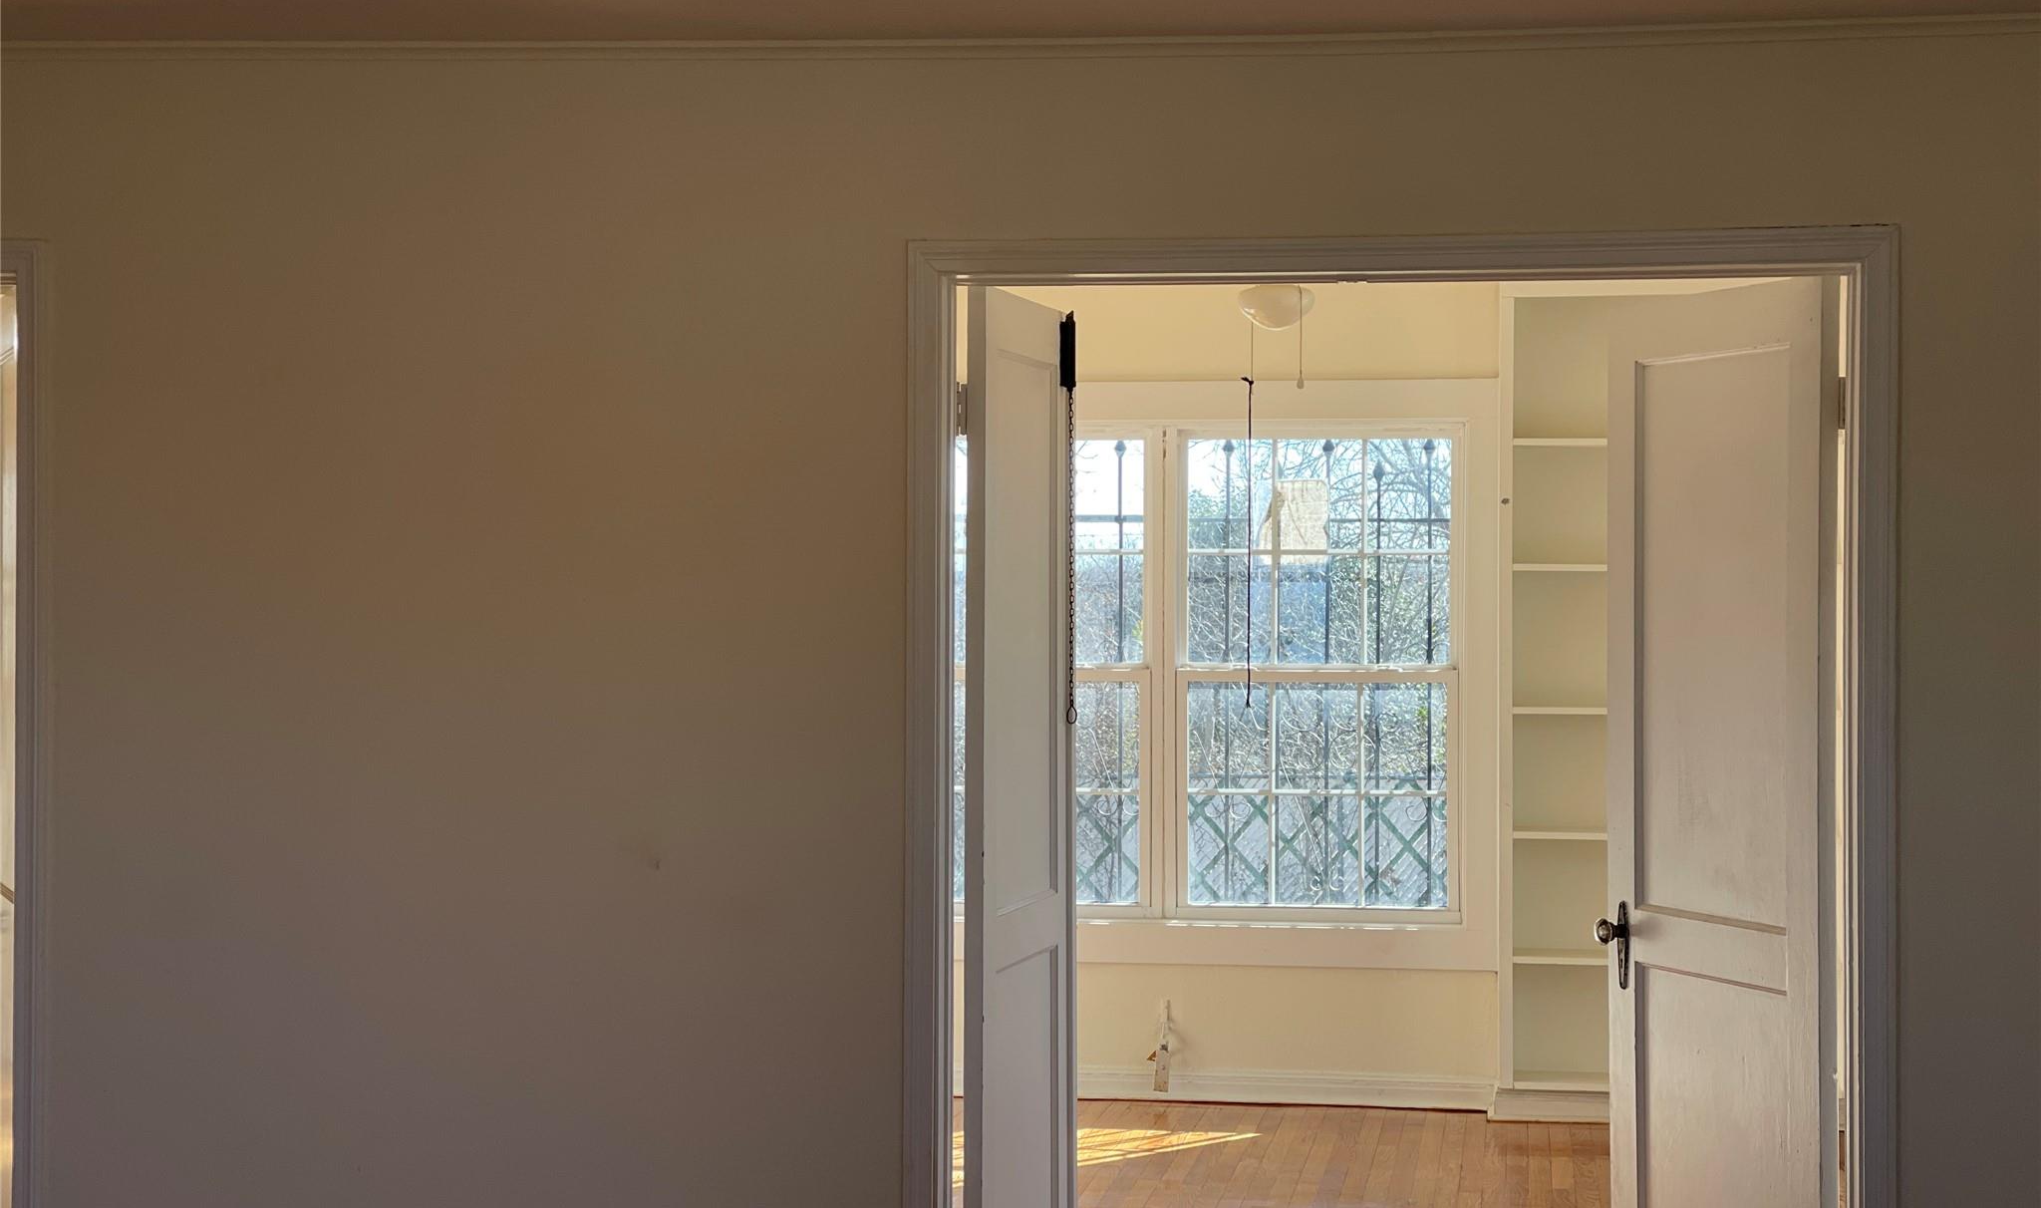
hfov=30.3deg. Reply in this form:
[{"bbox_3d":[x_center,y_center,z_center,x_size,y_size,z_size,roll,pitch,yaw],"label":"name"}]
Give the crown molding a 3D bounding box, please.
[{"bbox_3d":[-0.062,-0.972,6.556,3.700,0.036,0.030,0,0,7],"label":"crown molding"}]

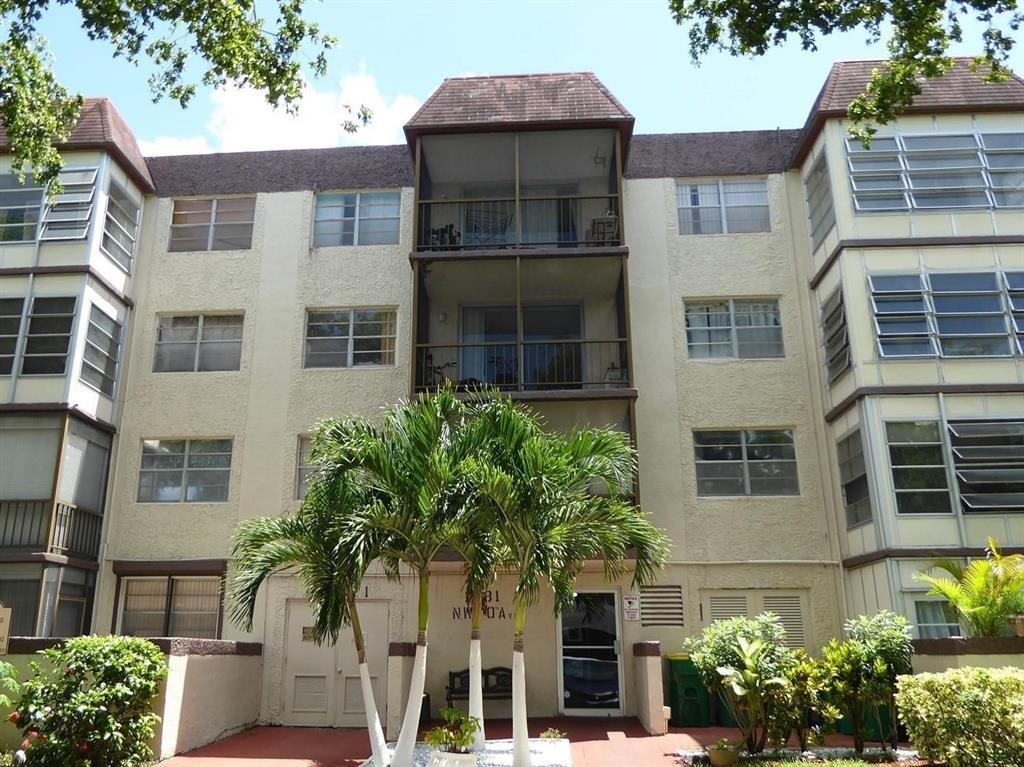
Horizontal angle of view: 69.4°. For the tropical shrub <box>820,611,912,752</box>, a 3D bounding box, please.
[{"bbox_3d":[4.550,3.798,9.499,1.154,1.684,1.150,-1,-18,3],"label":"tropical shrub"}]

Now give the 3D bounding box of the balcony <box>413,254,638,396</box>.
[{"bbox_3d":[0.208,-0.774,13.929,3.879,2.711,1.750,-1,-18,3],"label":"balcony"}]

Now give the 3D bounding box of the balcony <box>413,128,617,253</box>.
[{"bbox_3d":[0.149,-3.387,14.796,3.902,2.656,1.750,-1,-18,3],"label":"balcony"}]

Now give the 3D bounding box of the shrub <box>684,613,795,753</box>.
[{"bbox_3d":[2.916,3.826,9.534,1.423,1.666,1.300,-1,-18,3],"label":"shrub"}]

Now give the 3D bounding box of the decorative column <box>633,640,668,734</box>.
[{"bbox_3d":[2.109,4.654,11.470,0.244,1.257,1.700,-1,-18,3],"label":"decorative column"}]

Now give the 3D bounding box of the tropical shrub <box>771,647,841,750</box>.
[{"bbox_3d":[3.743,4.041,9.467,0.905,1.170,0.850,-1,-18,3],"label":"tropical shrub"}]

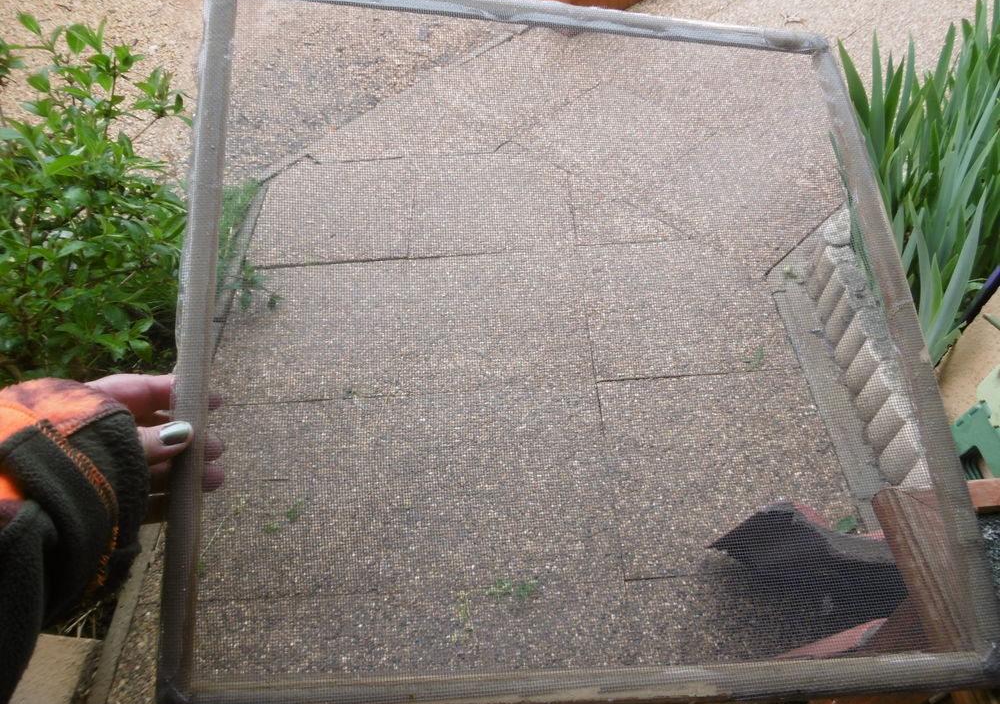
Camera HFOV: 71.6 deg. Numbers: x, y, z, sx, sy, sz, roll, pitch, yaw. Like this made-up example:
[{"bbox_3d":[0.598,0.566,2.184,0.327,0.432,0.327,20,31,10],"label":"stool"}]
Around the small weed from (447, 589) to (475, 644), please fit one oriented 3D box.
[{"bbox_3d":[-0.074,0.511,1.340,0.052,0.055,0.085,-6,51,0],"label":"small weed"}]

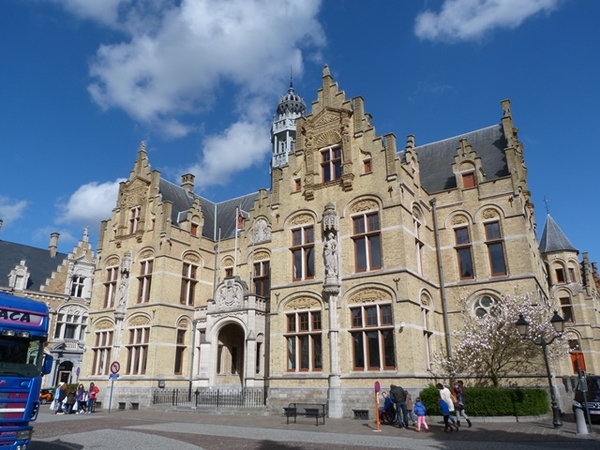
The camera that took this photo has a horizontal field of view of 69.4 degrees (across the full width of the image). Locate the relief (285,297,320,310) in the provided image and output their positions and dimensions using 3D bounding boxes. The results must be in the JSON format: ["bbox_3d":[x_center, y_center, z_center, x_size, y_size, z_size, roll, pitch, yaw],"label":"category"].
[{"bbox_3d":[0.160,4.179,23.102,2.193,0.694,0.204,-13,-23,31],"label":"relief"}]

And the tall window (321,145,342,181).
[{"bbox_3d":[1.810,-3.492,25.115,1.420,2.250,0.250,-13,-23,32],"label":"tall window"}]

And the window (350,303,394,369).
[{"bbox_3d":[3.469,5.406,20.885,2.220,3.080,0.250,-13,-23,32],"label":"window"}]

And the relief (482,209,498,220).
[{"bbox_3d":[10.965,-0.608,24.953,0.950,0.680,0.150,-13,-23,32],"label":"relief"}]

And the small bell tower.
[{"bbox_3d":[-0.935,-9.511,39.099,3.000,11.000,3.000,-13,-23,32],"label":"small bell tower"}]

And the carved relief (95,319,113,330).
[{"bbox_3d":[-14.977,7.676,33.294,2.400,0.850,0.200,-13,-23,32],"label":"carved relief"}]

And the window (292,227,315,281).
[{"bbox_3d":[0.199,1.667,25.416,1.520,3.200,0.250,-13,-23,32],"label":"window"}]

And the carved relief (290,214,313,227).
[{"bbox_3d":[0.140,-0.244,24.669,1.479,0.694,0.204,-13,-23,31],"label":"carved relief"}]

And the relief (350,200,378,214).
[{"bbox_3d":[3.588,-1.055,23.973,1.650,0.760,0.150,-13,-23,32],"label":"relief"}]

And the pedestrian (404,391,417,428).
[{"bbox_3d":[4.442,7.455,17.711,0.520,1.340,0.430,-13,-23,32],"label":"pedestrian"}]

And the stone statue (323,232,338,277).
[{"bbox_3d":[1.705,1.613,23.721,0.780,2.500,0.600,-13,-23,32],"label":"stone statue"}]

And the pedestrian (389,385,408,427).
[{"bbox_3d":[3.869,7.031,16.855,0.550,1.560,0.620,16,-25,-37],"label":"pedestrian"}]

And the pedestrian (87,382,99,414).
[{"bbox_3d":[-11.601,9.687,24.294,0.551,1.632,0.428,-15,-24,36],"label":"pedestrian"}]

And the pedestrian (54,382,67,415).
[{"bbox_3d":[-13.097,9.520,23.809,0.450,1.620,0.550,-13,-23,32],"label":"pedestrian"}]

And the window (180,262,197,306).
[{"bbox_3d":[-8.124,4.429,31.735,0.255,3.009,1.377,-13,-23,31],"label":"window"}]

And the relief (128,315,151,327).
[{"bbox_3d":[-11.271,6.755,30.450,2.300,0.780,0.150,-13,-23,32],"label":"relief"}]

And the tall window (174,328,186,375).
[{"bbox_3d":[-8.491,9.020,30.826,0.250,3.100,0.750,-13,-23,32],"label":"tall window"}]

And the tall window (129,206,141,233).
[{"bbox_3d":[-12.774,-0.331,33.726,1.275,2.244,0.255,-13,-23,31],"label":"tall window"}]

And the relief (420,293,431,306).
[{"bbox_3d":[6.542,3.849,22.454,0.200,0.820,1.350,-13,-23,32],"label":"relief"}]

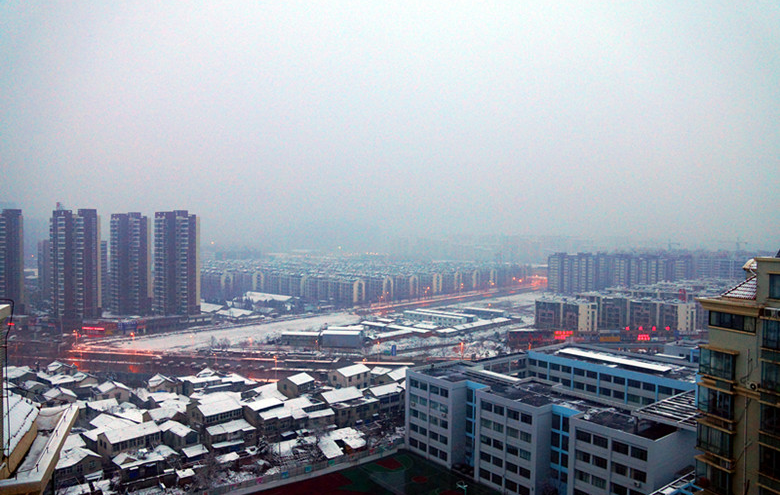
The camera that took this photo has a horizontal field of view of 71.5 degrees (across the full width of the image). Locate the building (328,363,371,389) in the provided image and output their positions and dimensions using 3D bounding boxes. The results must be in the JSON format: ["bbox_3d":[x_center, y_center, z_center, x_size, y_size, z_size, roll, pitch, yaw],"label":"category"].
[{"bbox_3d":[-14.670,47.450,198.050,8.900,8.100,12.600,2,2,40],"label":"building"}]

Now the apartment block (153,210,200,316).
[{"bbox_3d":[-132.610,11.520,335.110,25.000,67.800,17.000,0,1,-30],"label":"apartment block"}]

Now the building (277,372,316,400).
[{"bbox_3d":[-31.830,47.650,184.400,9.800,8.000,7.500,2,2,40],"label":"building"}]

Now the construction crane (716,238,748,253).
[{"bbox_3d":[493.320,10.300,780.530,42.000,48.000,3.000,1,1,10],"label":"construction crane"}]

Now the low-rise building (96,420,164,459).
[{"bbox_3d":[-66.560,49.310,138.740,8.300,6.100,12.200,2,2,43],"label":"low-rise building"}]

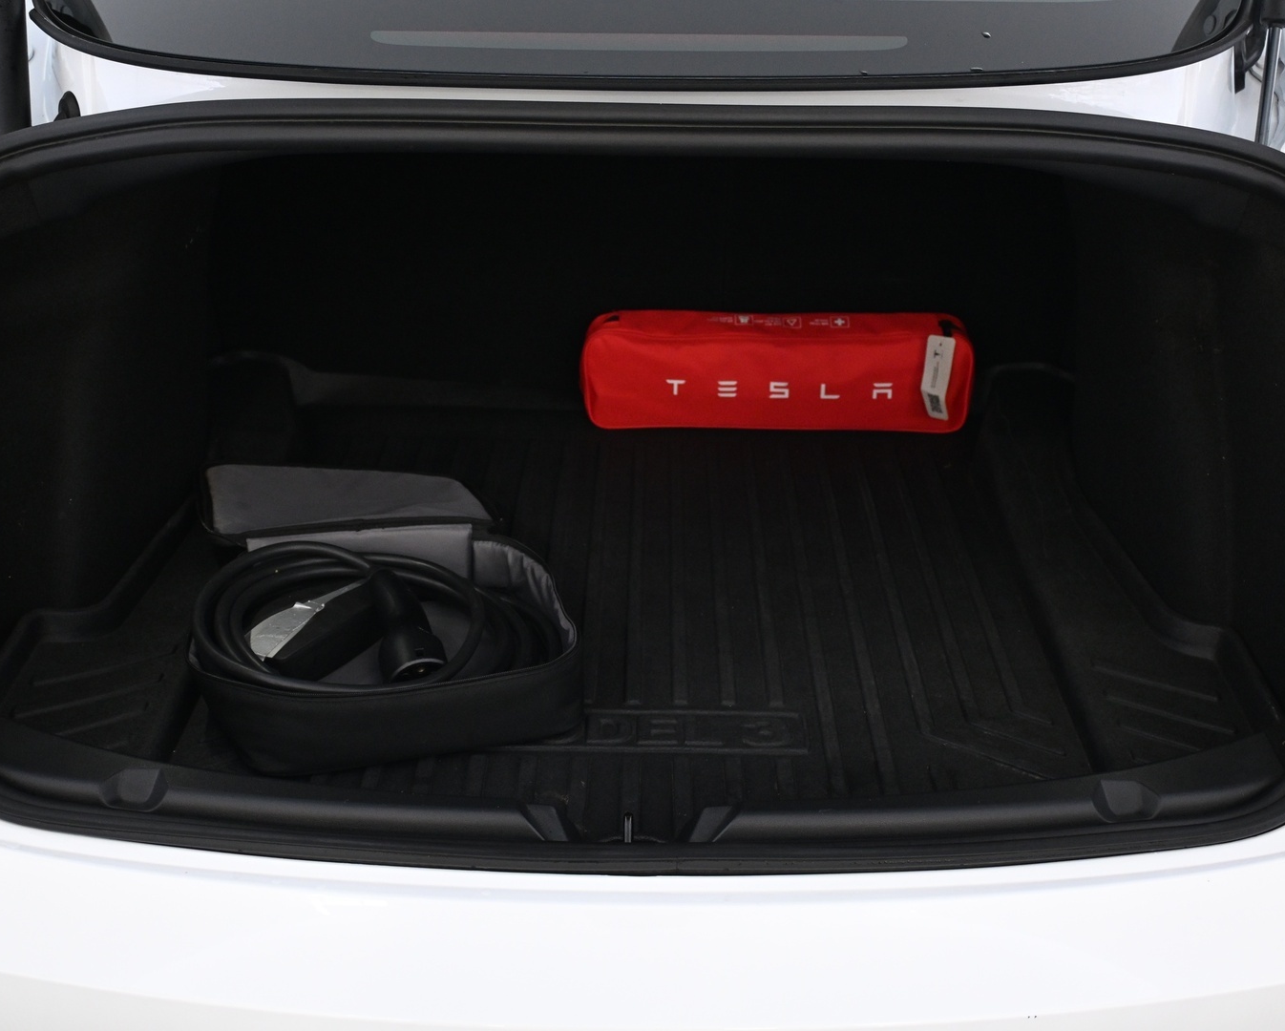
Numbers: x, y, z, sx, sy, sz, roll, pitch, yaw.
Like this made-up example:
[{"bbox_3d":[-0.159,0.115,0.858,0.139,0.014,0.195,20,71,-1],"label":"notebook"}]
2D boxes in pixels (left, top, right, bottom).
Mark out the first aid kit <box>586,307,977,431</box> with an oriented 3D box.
[{"bbox_3d":[0.162,-0.175,2.135,0.470,0.126,0.087,1,25,0],"label":"first aid kit"}]

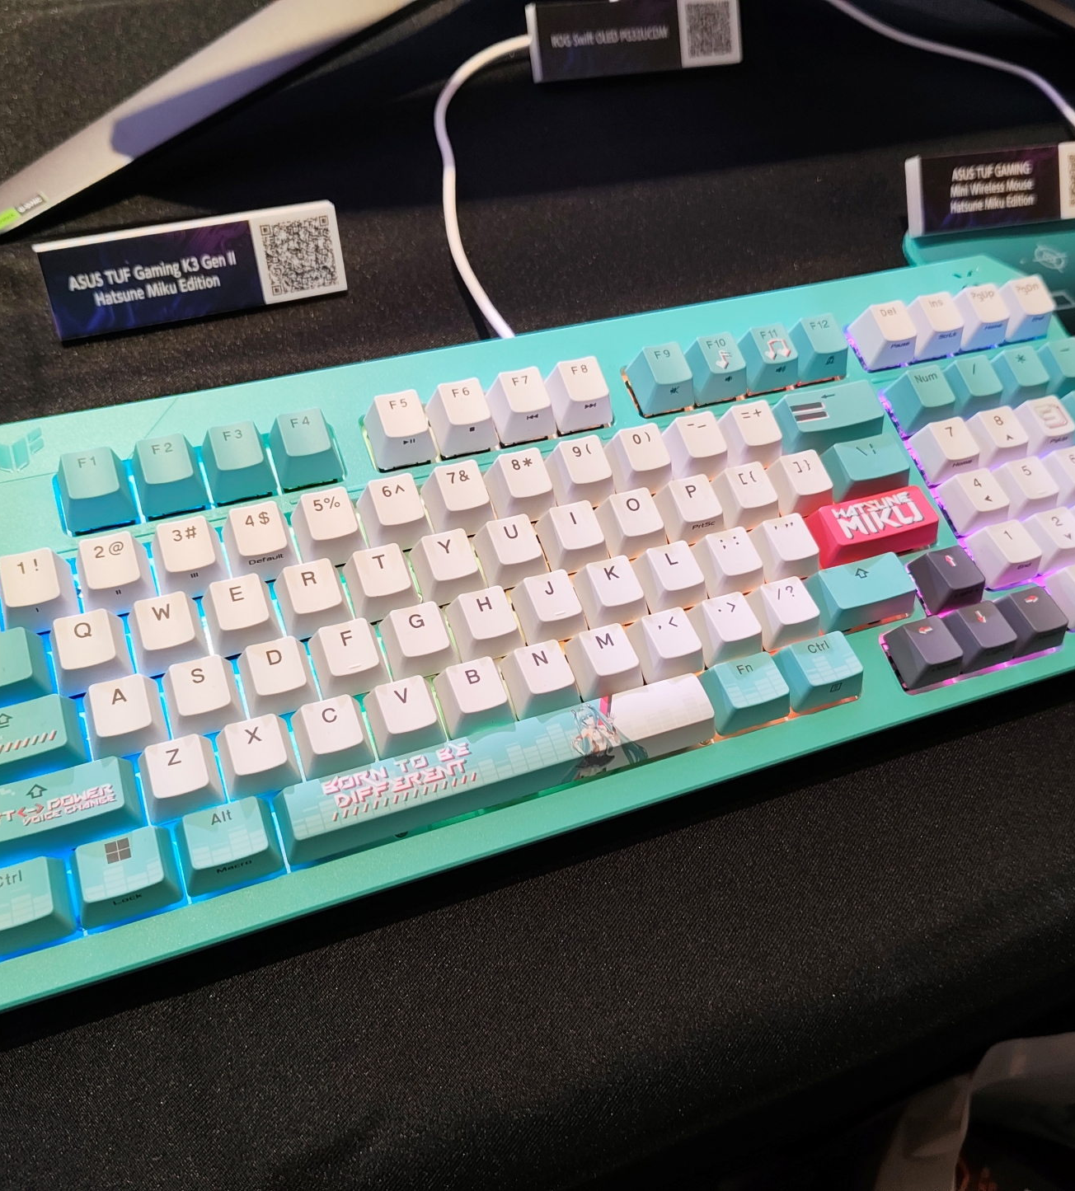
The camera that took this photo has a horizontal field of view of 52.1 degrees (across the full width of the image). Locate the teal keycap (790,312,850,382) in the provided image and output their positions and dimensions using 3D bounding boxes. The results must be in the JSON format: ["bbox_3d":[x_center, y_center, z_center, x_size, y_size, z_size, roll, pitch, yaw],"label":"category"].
[{"bbox_3d":[0.093,-0.082,0.362,0.018,0.012,0.018,-14,68,-17],"label":"teal keycap"}]

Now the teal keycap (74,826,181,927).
[{"bbox_3d":[-0.096,0.064,0.255,0.023,0.010,0.018,-14,67,-17],"label":"teal keycap"}]

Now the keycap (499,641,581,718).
[{"bbox_3d":[0.001,0.021,0.295,0.018,0.009,0.018,-14,69,-17],"label":"keycap"}]

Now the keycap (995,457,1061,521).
[{"bbox_3d":[0.158,-0.035,0.353,0.018,0.009,0.018,-14,68,-17],"label":"keycap"}]

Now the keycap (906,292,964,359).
[{"bbox_3d":[0.136,-0.093,0.375,0.018,0.012,0.018,-14,68,-17],"label":"keycap"}]

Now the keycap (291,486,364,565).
[{"bbox_3d":[-0.057,-0.019,0.302,0.018,0.012,0.018,-14,68,-17],"label":"keycap"}]

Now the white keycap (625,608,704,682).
[{"bbox_3d":[0.037,0.013,0.306,0.018,0.010,0.018,-14,68,-17],"label":"white keycap"}]

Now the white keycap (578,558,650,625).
[{"bbox_3d":[0.022,-0.001,0.310,0.018,0.009,0.018,-14,68,-17],"label":"white keycap"}]

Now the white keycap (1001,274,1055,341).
[{"bbox_3d":[0.171,-0.101,0.386,0.018,0.013,0.018,-14,68,-17],"label":"white keycap"}]

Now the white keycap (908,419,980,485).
[{"bbox_3d":[0.133,-0.047,0.354,0.018,0.009,0.018,-14,68,-17],"label":"white keycap"}]

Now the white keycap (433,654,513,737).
[{"bbox_3d":[-0.016,0.026,0.289,0.018,0.010,0.018,-14,67,-17],"label":"white keycap"}]

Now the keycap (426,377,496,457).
[{"bbox_3d":[-0.022,-0.053,0.325,0.018,0.012,0.018,-14,68,-17],"label":"keycap"}]

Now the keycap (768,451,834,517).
[{"bbox_3d":[0.082,-0.034,0.338,0.018,0.009,0.018,-14,68,-17],"label":"keycap"}]

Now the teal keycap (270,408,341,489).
[{"bbox_3d":[-0.066,-0.043,0.311,0.018,0.012,0.018,-14,68,-17],"label":"teal keycap"}]

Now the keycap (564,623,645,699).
[{"bbox_3d":[0.019,0.018,0.300,0.018,0.010,0.018,-14,68,-17],"label":"keycap"}]

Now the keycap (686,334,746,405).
[{"bbox_3d":[0.058,-0.073,0.349,0.018,0.012,0.018,-14,69,-17],"label":"keycap"}]

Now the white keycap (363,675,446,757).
[{"bbox_3d":[-0.034,0.031,0.284,0.018,0.010,0.018,-14,68,-17],"label":"white keycap"}]

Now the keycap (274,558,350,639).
[{"bbox_3d":[-0.059,0.001,0.293,0.018,0.009,0.018,-14,68,-17],"label":"keycap"}]

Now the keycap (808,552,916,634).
[{"bbox_3d":[0.097,-0.001,0.325,0.032,0.010,0.018,-14,68,-17],"label":"keycap"}]

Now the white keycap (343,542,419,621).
[{"bbox_3d":[-0.042,-0.004,0.299,0.018,0.011,0.018,-14,67,-17],"label":"white keycap"}]

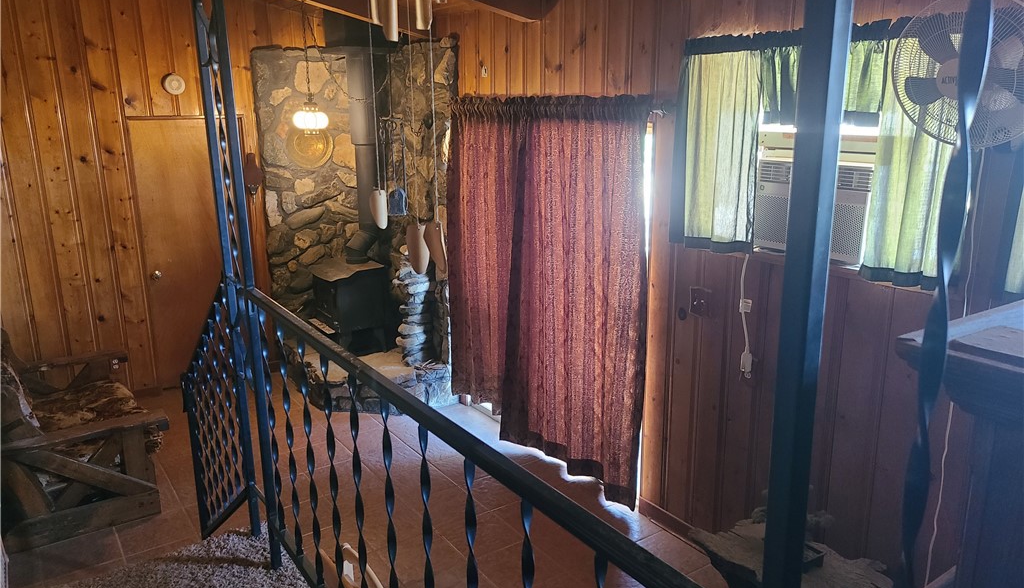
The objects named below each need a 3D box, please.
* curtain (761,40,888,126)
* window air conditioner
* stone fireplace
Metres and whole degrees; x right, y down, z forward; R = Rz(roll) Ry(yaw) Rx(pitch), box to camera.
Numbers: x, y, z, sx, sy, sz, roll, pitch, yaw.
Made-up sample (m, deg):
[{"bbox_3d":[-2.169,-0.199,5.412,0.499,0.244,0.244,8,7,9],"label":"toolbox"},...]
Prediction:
[{"bbox_3d":[1.096,-0.755,2.766,0.070,0.310,0.505,-10,17,-33],"label":"curtain"},{"bbox_3d":[1.243,-0.362,2.964,0.320,0.445,0.495,-10,17,-33],"label":"window air conditioner"},{"bbox_3d":[-1.170,-0.512,5.596,0.910,2.510,1.530,-10,17,-33],"label":"stone fireplace"}]

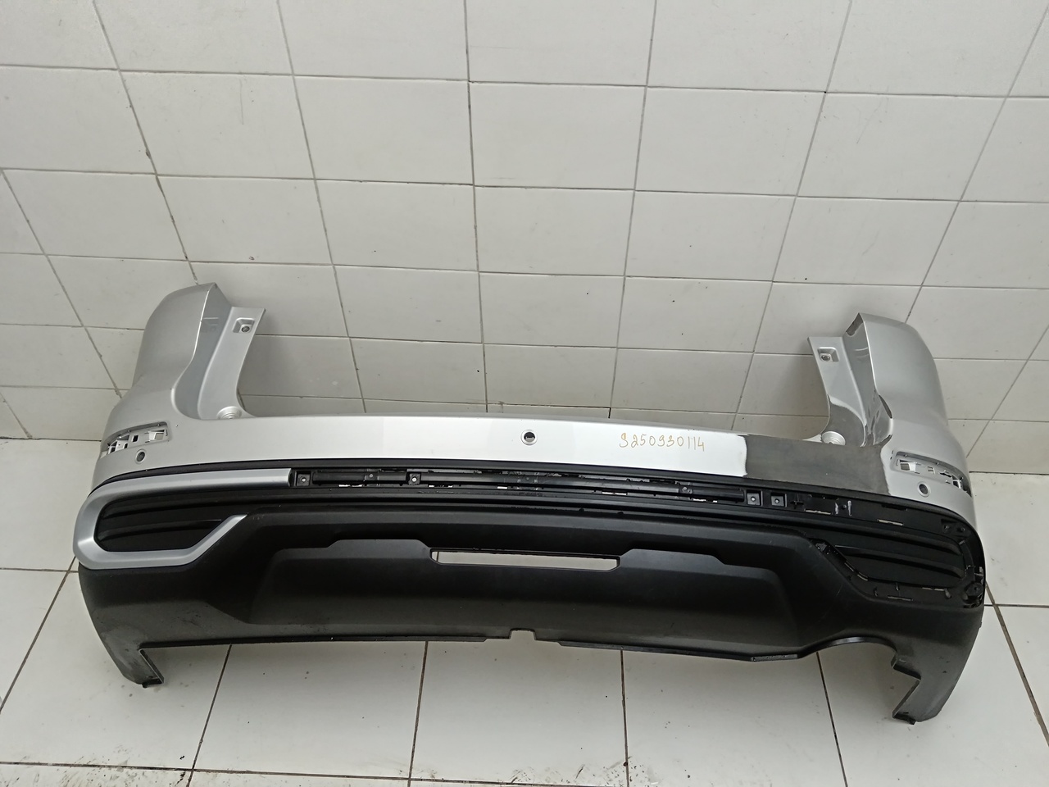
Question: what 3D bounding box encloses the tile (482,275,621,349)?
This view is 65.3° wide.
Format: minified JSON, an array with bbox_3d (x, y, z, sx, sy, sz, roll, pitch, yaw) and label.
[{"bbox_3d":[0.056,-0.182,1.762,0.300,0.200,0.010,2,47,1],"label":"tile"}]

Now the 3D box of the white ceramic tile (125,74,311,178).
[{"bbox_3d":[-0.545,-0.480,1.483,0.300,0.200,0.010,2,47,1],"label":"white ceramic tile"}]

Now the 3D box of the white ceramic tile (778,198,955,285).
[{"bbox_3d":[0.660,-0.300,1.601,0.300,0.200,0.010,2,47,1],"label":"white ceramic tile"}]

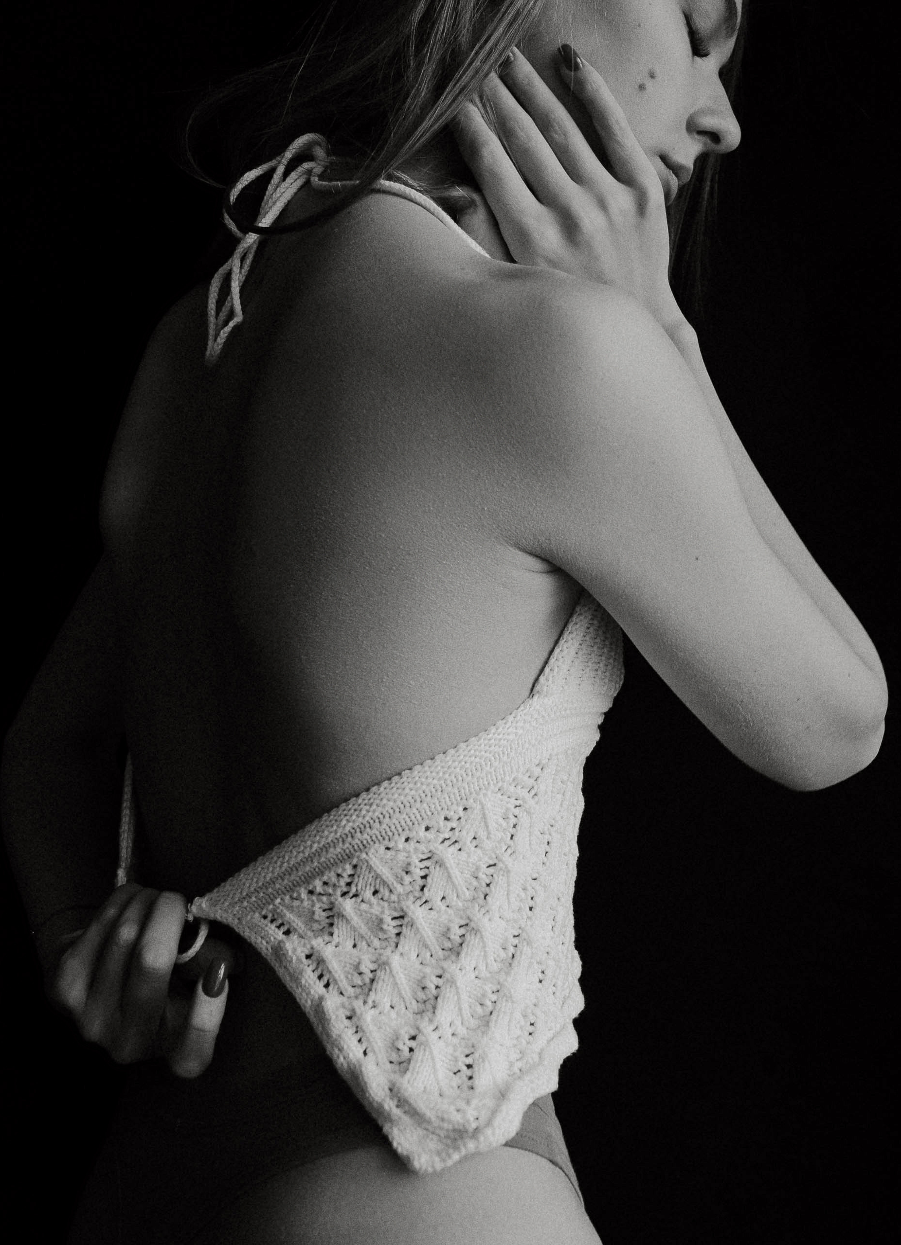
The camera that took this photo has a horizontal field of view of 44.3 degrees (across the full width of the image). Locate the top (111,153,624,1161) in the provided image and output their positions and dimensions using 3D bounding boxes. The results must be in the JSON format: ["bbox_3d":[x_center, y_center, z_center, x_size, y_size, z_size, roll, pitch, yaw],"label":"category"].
[{"bbox_3d":[-0.055,0.015,0.700,0.270,0.580,0.270,2,0,43],"label":"top"}]

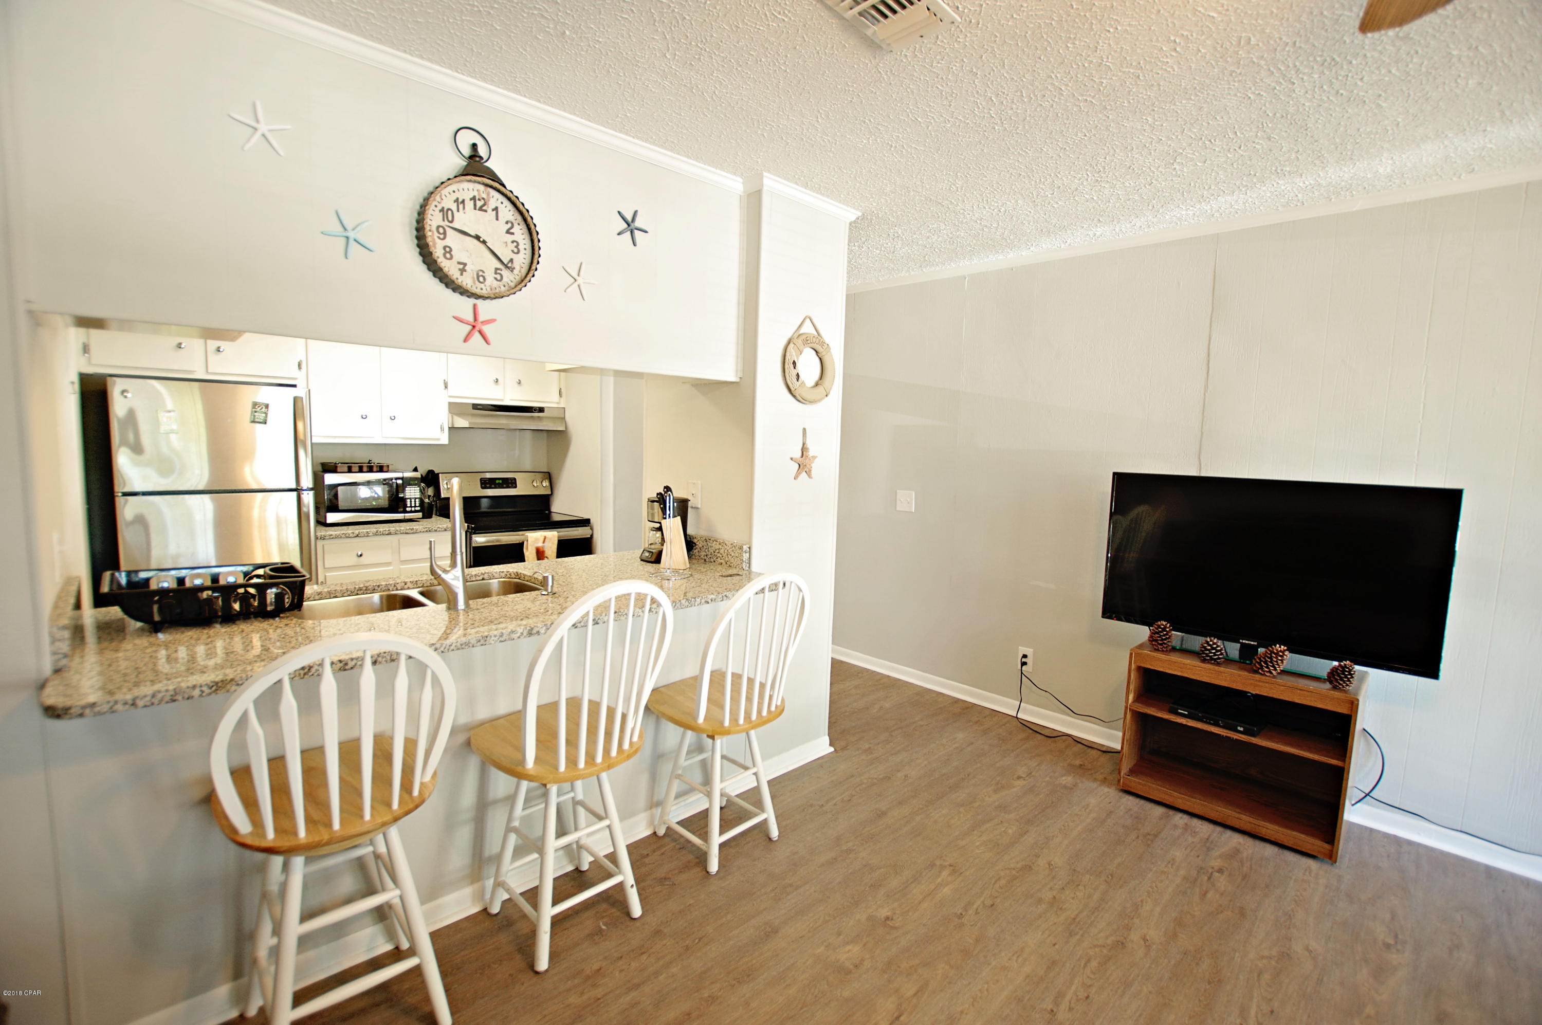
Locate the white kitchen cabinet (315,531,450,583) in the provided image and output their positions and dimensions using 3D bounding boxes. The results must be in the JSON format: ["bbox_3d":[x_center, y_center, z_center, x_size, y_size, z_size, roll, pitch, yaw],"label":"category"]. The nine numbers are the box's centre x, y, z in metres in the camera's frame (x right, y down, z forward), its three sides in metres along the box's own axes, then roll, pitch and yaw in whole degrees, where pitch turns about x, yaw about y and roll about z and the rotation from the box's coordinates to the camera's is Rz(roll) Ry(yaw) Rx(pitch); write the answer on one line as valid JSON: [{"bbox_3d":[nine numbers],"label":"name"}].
[{"bbox_3d":[-2.249,0.538,3.697,0.620,0.870,0.600,-5,9,-42],"label":"white kitchen cabinet"}]

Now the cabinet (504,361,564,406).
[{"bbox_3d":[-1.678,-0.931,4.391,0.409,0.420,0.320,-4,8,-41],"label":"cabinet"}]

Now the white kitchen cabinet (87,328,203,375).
[{"bbox_3d":[-2.977,-0.876,3.068,0.390,0.430,0.320,-5,9,-42],"label":"white kitchen cabinet"}]

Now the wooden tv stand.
[{"bbox_3d":[1.909,0.901,2.631,0.410,0.610,0.700,-5,9,-44],"label":"wooden tv stand"}]

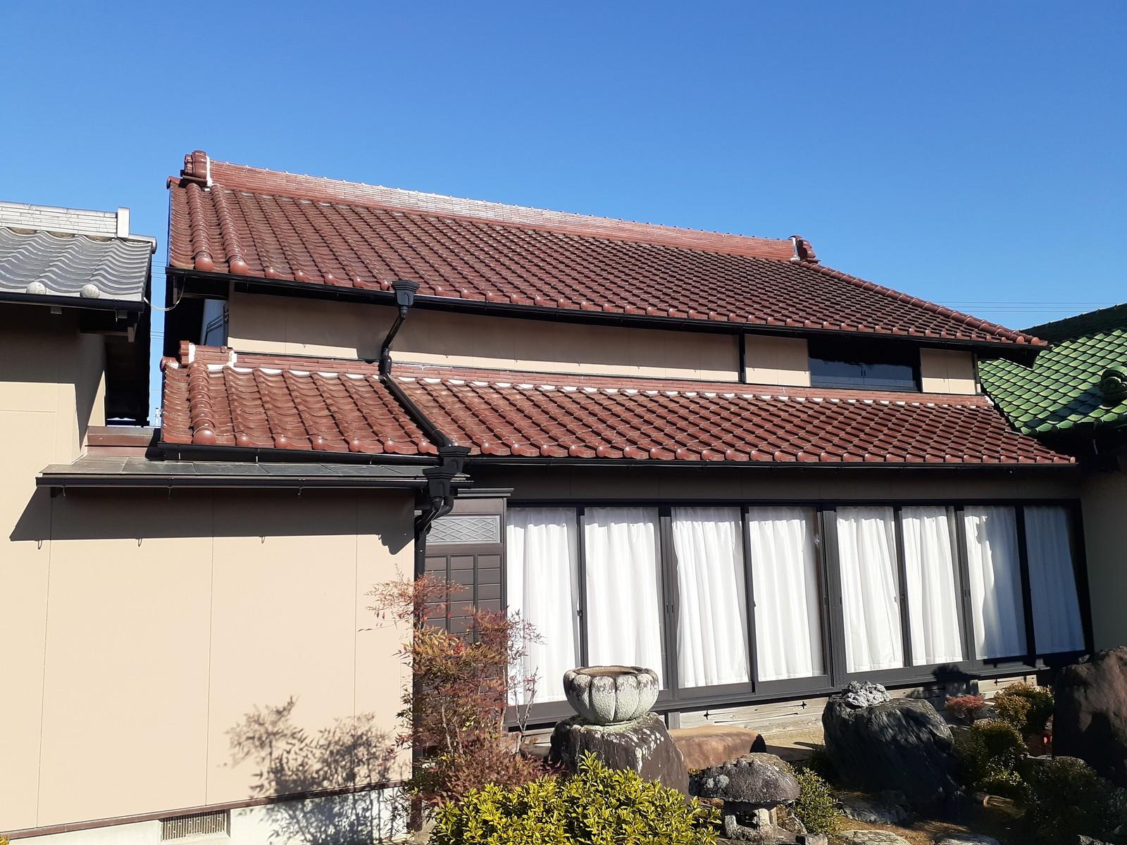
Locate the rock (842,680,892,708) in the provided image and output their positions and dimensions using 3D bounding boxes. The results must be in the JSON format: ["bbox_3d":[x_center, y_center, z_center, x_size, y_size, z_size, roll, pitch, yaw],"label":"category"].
[{"bbox_3d":[2.433,2.210,7.050,0.380,0.220,0.280,-3,-7,18],"label":"rock"}]

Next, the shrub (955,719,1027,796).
[{"bbox_3d":[3.338,2.587,6.850,0.550,0.530,0.500,-4,-8,25],"label":"shrub"}]

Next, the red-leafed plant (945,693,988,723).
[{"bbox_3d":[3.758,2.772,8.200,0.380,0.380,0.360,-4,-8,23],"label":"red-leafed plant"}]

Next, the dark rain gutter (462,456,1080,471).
[{"bbox_3d":[2.484,0.402,8.538,7.156,0.090,0.115,2,-8,-22],"label":"dark rain gutter"}]

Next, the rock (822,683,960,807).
[{"bbox_3d":[2.572,2.543,6.950,1.050,0.710,0.800,-4,-7,19],"label":"rock"}]

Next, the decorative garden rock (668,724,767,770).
[{"bbox_3d":[1.219,2.762,7.574,1.300,0.250,0.550,2,-8,-22],"label":"decorative garden rock"}]

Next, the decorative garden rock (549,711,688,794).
[{"bbox_3d":[0.389,2.369,6.120,0.940,0.700,0.750,2,-8,-22],"label":"decorative garden rock"}]

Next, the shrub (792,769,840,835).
[{"bbox_3d":[1.616,2.400,5.650,0.330,0.430,0.330,2,-8,-22],"label":"shrub"}]

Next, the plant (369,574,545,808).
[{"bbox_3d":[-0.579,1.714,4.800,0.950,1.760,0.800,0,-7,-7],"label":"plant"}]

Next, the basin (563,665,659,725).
[{"bbox_3d":[0.327,1.882,6.050,0.650,0.335,0.650,-1,-7,0],"label":"basin"}]

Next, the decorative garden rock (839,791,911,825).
[{"bbox_3d":[2.219,2.725,6.250,0.500,0.170,0.360,-3,-7,18],"label":"decorative garden rock"}]

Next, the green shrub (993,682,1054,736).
[{"bbox_3d":[4.291,2.683,8.200,0.530,0.500,0.500,2,-8,-22],"label":"green shrub"}]

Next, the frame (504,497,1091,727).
[{"bbox_3d":[2.756,1.734,8.902,7.048,1.915,0.160,2,-8,-22],"label":"frame"}]

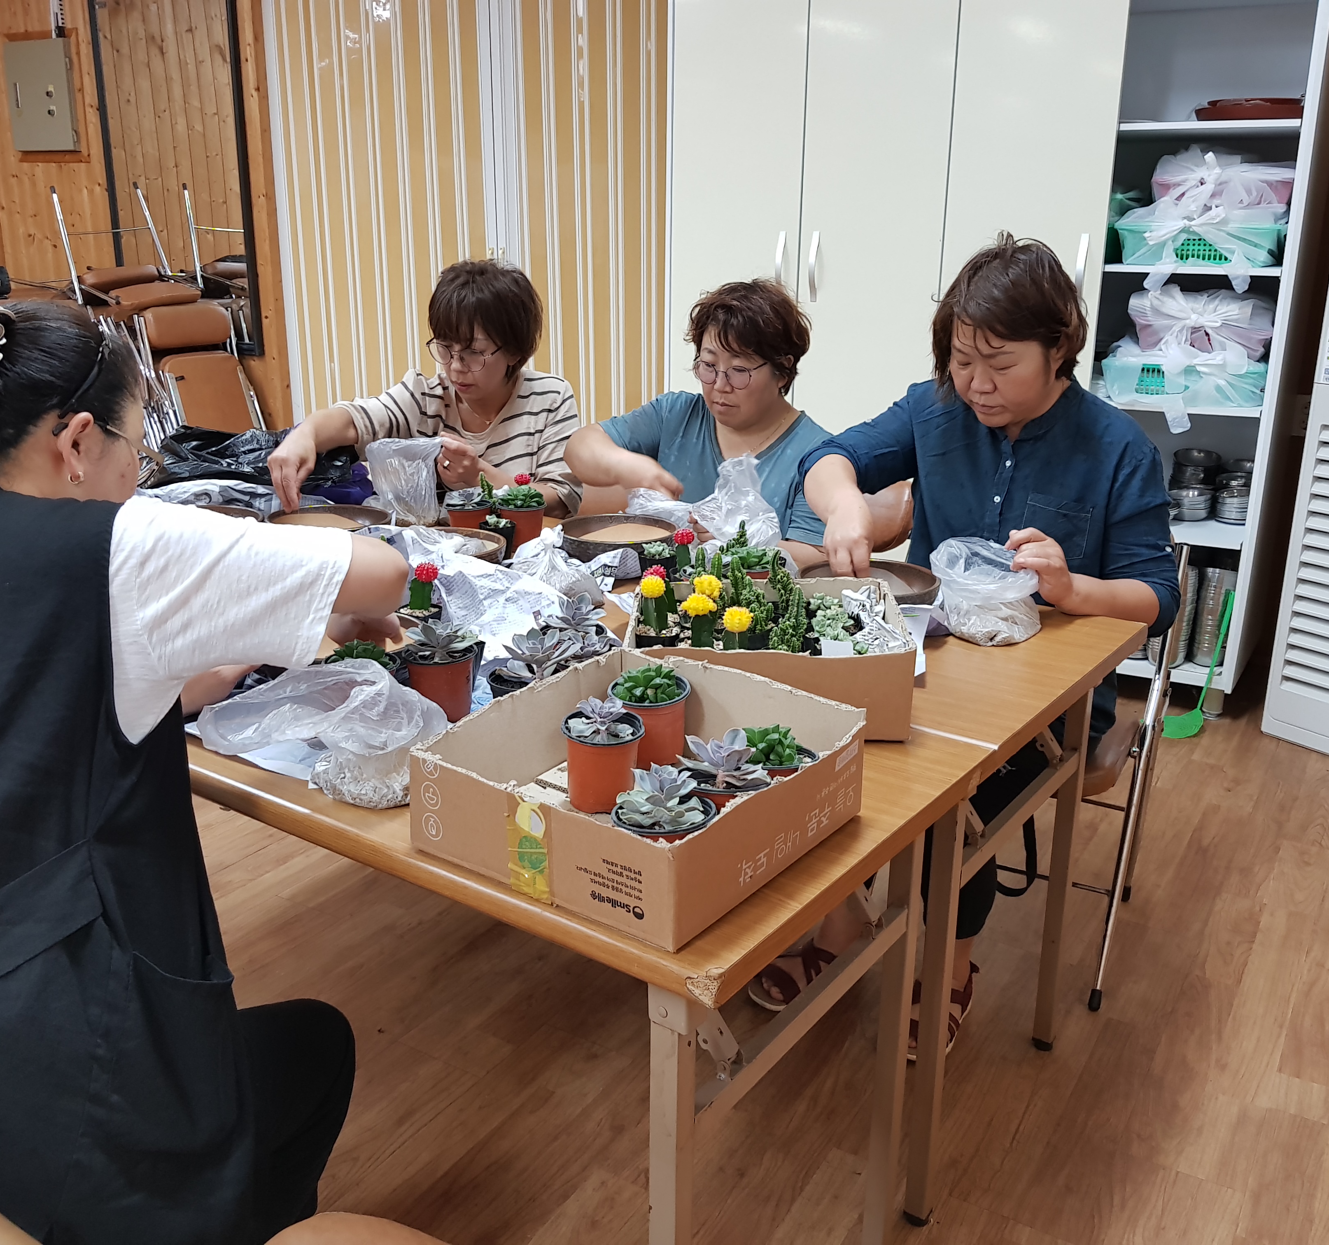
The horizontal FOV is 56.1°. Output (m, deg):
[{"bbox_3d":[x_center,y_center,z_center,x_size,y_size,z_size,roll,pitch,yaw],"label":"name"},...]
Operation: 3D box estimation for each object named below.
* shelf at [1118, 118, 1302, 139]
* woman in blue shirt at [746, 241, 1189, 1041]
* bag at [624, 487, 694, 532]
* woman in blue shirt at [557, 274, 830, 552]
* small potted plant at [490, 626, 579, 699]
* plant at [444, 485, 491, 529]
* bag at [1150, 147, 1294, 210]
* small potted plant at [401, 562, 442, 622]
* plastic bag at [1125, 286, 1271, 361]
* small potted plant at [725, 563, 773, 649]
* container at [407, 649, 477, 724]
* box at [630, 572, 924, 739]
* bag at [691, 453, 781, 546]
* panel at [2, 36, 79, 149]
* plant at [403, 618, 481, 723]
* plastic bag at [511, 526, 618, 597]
[{"bbox_3d":[1.445,-1.287,3.274,0.420,0.025,0.420,9,19,26],"label":"shelf"},{"bbox_3d":[0.573,0.033,2.069,0.570,1.270,0.660,13,21,34],"label":"woman in blue shirt"},{"bbox_3d":[-0.009,-0.212,2.360,0.130,0.095,0.100,8,18,24],"label":"bag"},{"bbox_3d":[0.106,-0.050,2.503,0.510,1.235,0.580,9,19,29],"label":"woman in blue shirt"},{"bbox_3d":[-0.151,0.076,1.443,0.105,0.138,0.100,0,17,0],"label":"small potted plant"},{"bbox_3d":[-0.361,-0.195,2.286,0.090,0.120,0.090,0,17,0],"label":"plant"},{"bbox_3d":[1.525,-1.211,3.399,0.360,0.170,0.270,9,18,26],"label":"bag"},{"bbox_3d":[-0.334,-0.023,1.719,0.056,0.120,0.056,12,20,34],"label":"small potted plant"},{"bbox_3d":[1.510,-0.840,3.503,0.365,0.180,0.270,9,18,26],"label":"plastic bag"},{"bbox_3d":[0.112,0.000,1.616,0.065,0.155,0.065,0,17,0],"label":"small potted plant"},{"bbox_3d":[-0.266,0.068,1.485,0.087,0.080,0.087,1,17,0],"label":"container"},{"bbox_3d":[0.131,0.039,1.612,0.337,0.112,0.303,1,17,4],"label":"box"},{"bbox_3d":[0.130,-0.207,2.250,0.160,0.200,0.120,8,18,24],"label":"bag"},{"bbox_3d":[-2.736,-2.320,5.486,0.360,0.450,0.080,8,18,23],"label":"panel"},{"bbox_3d":[-0.265,0.051,1.480,0.092,0.116,0.092,1,17,0],"label":"plant"},{"bbox_3d":[-0.162,-0.110,2.056,0.155,0.100,0.130,12,20,34],"label":"plastic bag"}]

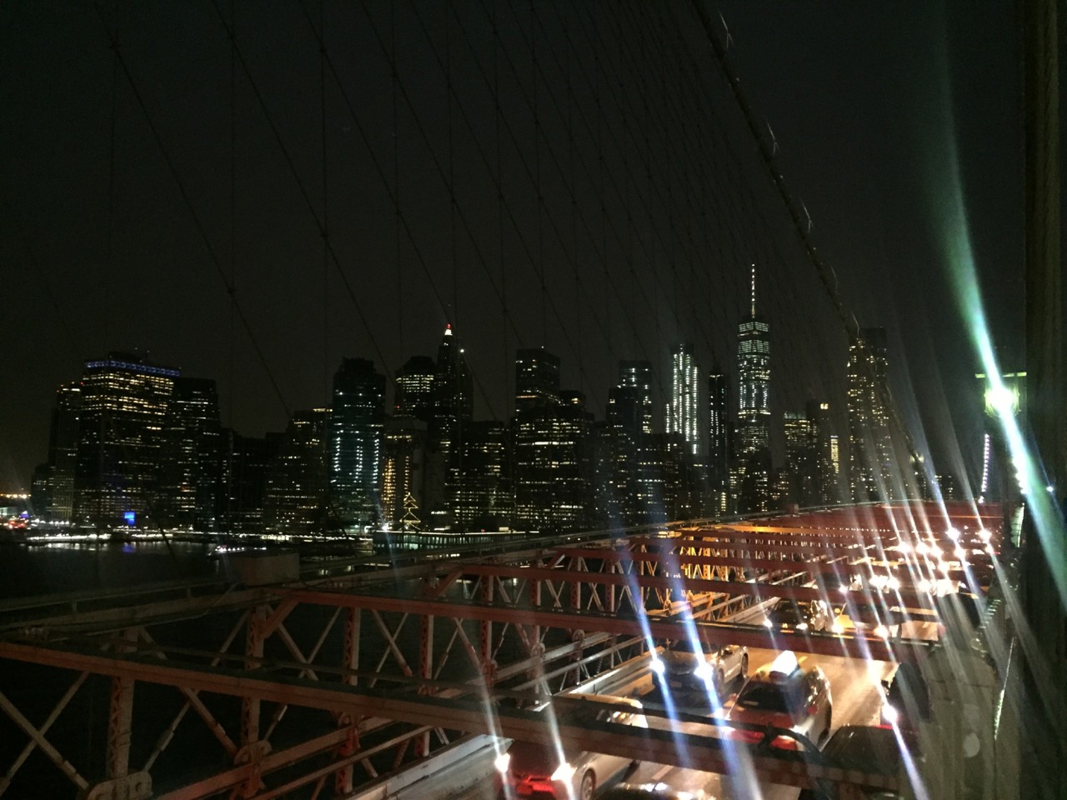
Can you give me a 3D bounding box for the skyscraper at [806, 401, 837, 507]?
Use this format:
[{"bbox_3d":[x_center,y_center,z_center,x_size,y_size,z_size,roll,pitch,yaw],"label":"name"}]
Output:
[{"bbox_3d":[453.800,102.400,1401.400,46.000,205.000,38.000,-1,-7,15],"label":"skyscraper"}]

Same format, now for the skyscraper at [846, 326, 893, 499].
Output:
[{"bbox_3d":[410.200,40.900,1082.900,48.000,265.000,42.000,-2,-7,25],"label":"skyscraper"}]

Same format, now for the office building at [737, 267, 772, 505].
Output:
[{"bbox_3d":[443.100,-8.000,1782.300,62.000,541.000,62.000,-1,-7,12],"label":"office building"}]

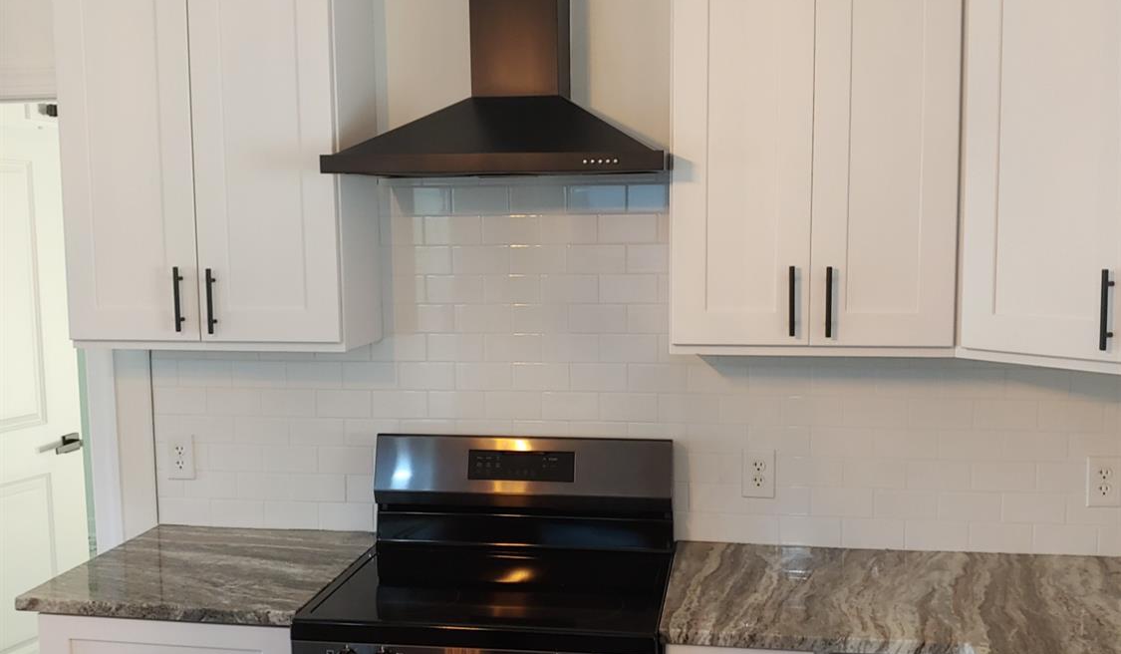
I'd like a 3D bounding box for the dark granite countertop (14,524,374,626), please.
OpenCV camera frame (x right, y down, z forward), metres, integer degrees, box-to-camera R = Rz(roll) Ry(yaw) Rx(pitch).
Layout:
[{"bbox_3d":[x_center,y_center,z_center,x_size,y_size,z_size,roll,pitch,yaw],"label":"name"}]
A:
[{"bbox_3d":[-0.837,0.594,2.658,0.655,0.030,0.640,0,5,8],"label":"dark granite countertop"}]

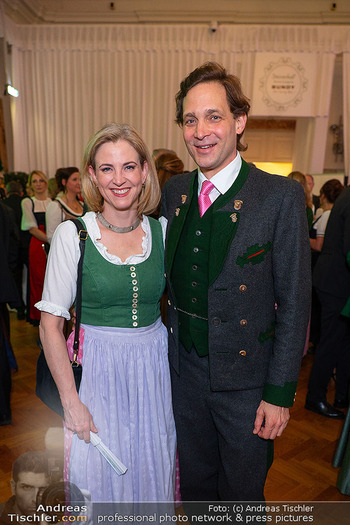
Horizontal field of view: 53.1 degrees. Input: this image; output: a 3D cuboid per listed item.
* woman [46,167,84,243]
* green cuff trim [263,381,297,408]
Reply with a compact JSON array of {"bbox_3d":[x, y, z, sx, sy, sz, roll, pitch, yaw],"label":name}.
[{"bbox_3d":[-0.895,0.021,3.145,0.380,1.690,0.500,9,15,36],"label":"woman"},{"bbox_3d":[0.321,0.396,1.070,0.100,0.070,0.090,8,12,3],"label":"green cuff trim"}]

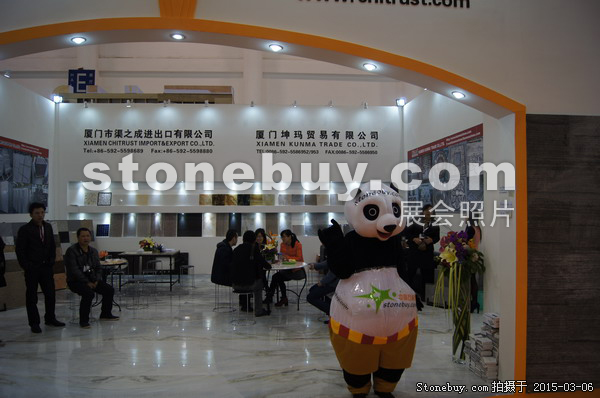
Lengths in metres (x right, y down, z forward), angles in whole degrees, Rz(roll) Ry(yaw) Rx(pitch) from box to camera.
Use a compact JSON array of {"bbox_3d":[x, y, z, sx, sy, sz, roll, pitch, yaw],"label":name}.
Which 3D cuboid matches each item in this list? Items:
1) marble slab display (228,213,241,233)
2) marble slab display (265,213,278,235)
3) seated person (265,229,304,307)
[{"bbox_3d":[-1.635,0.654,11.299,0.300,0.590,0.020,0,-6,-5],"label":"marble slab display"},{"bbox_3d":[-0.685,0.635,11.105,0.300,0.590,0.025,0,-10,-4],"label":"marble slab display"},{"bbox_3d":[-0.263,1.165,7.626,0.680,1.270,0.470,1,-1,-23],"label":"seated person"}]

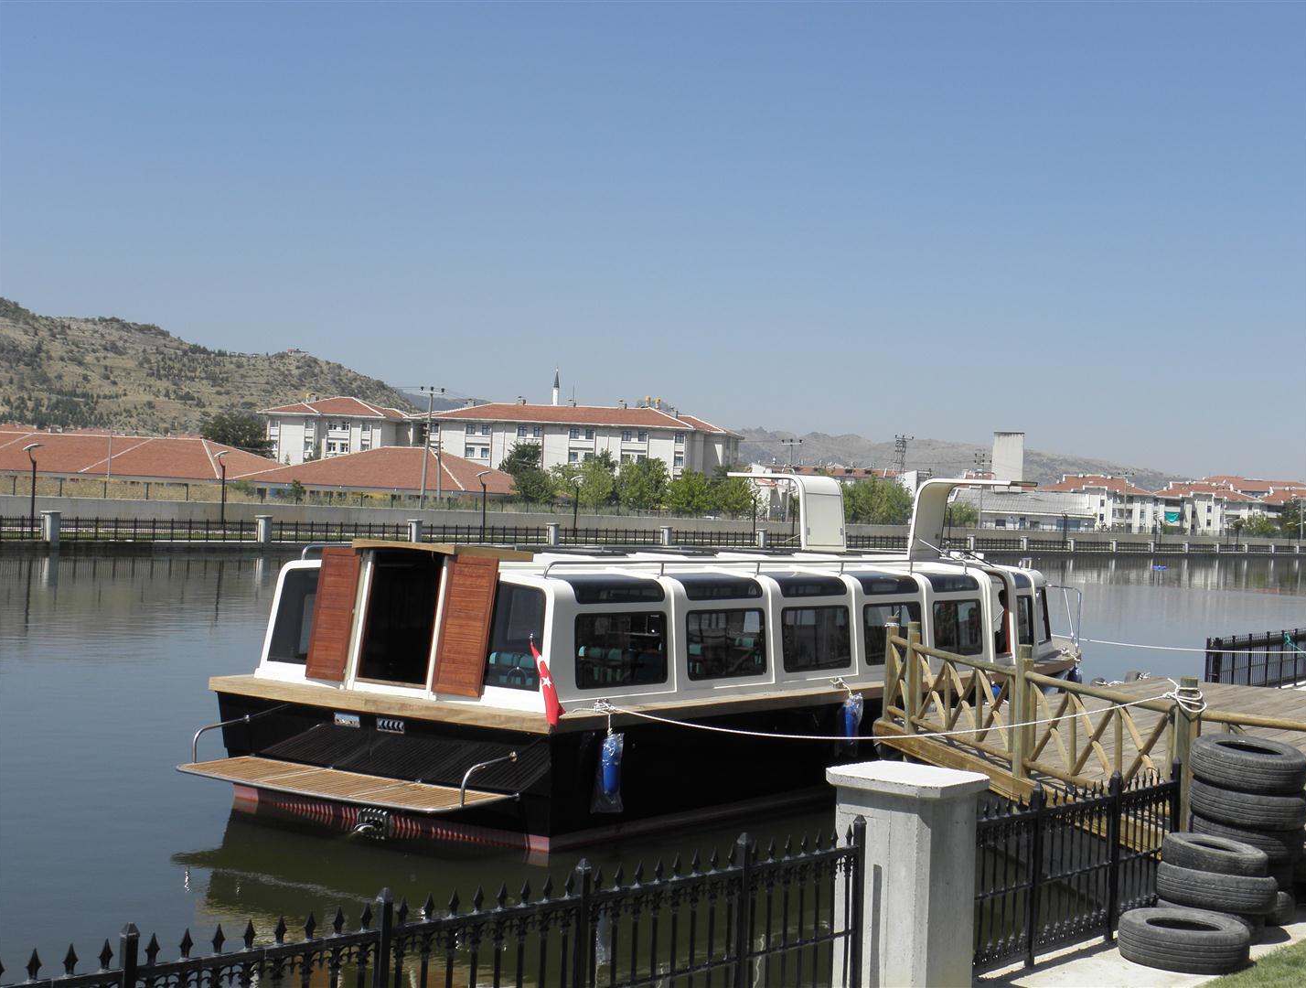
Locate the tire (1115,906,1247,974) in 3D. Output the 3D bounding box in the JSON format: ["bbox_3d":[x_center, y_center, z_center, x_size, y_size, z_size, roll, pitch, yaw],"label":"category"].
[{"bbox_3d":[2.661,2.237,9.732,0.640,0.210,0.640,3,0,0],"label":"tire"}]

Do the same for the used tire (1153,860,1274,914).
[{"bbox_3d":[3.054,2.116,10.510,0.630,0.205,0.630,3,0,0],"label":"used tire"}]

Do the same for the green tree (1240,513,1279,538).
[{"bbox_3d":[95.343,5.636,305.000,6.000,5.500,6.000,3,0,0],"label":"green tree"}]

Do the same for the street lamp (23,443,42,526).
[{"bbox_3d":[-24.589,-0.122,77.000,0.800,3.750,0.300,2,-1,30],"label":"street lamp"}]

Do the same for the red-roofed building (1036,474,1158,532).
[{"bbox_3d":[88.883,2.428,388.000,23.500,12.400,14.000,3,0,0],"label":"red-roofed building"}]

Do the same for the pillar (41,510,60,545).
[{"bbox_3d":[-22.646,1.258,73.000,0.550,1.280,0.550,2,-1,30],"label":"pillar"}]

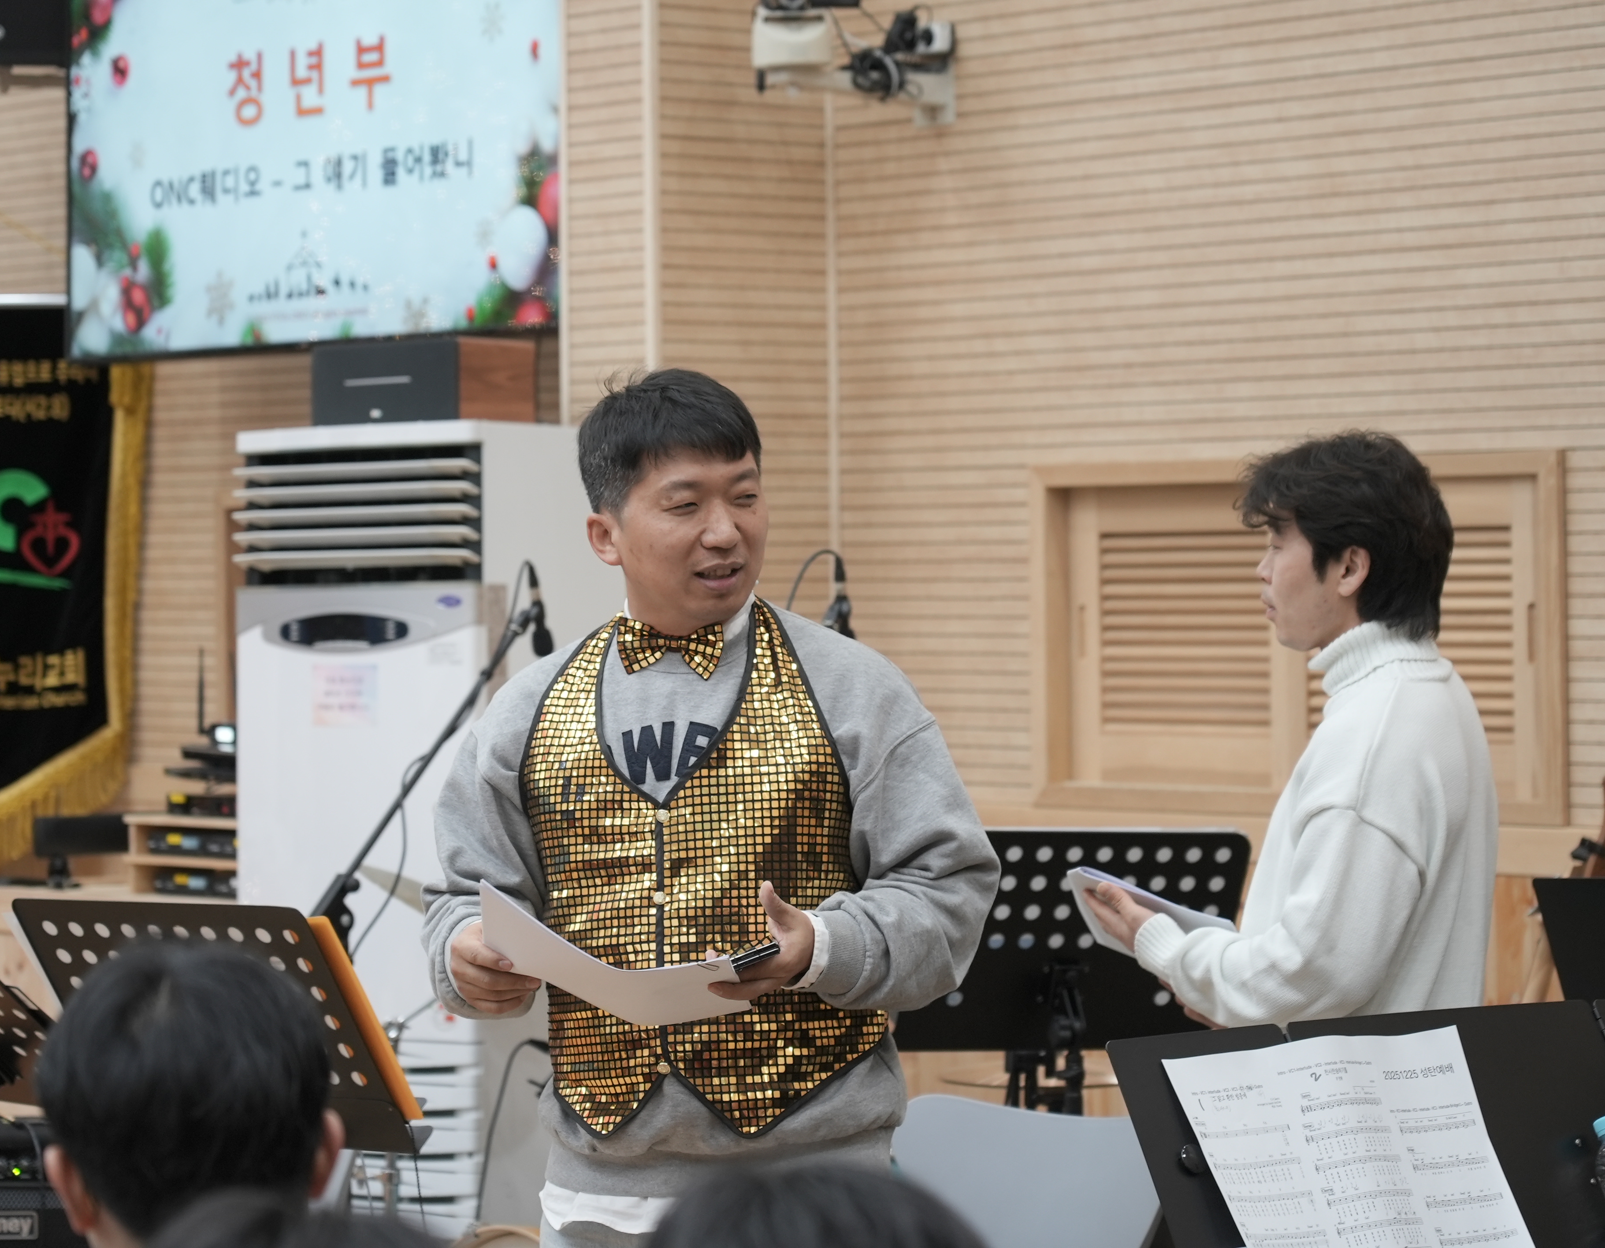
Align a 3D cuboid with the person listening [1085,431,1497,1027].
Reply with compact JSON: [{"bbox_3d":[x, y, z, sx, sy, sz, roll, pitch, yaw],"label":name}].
[{"bbox_3d":[0.565,0.630,5.800,0.460,1.700,0.500,-1,1,13],"label":"person listening"}]

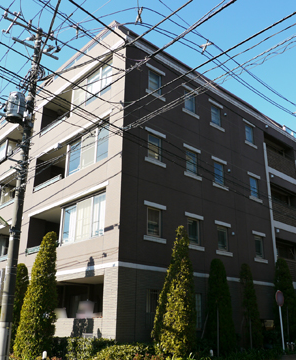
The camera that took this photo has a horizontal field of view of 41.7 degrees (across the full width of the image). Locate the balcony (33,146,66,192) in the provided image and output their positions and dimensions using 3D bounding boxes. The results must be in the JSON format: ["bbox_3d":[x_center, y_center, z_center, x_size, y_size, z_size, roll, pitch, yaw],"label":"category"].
[{"bbox_3d":[-4.226,-0.434,18.633,1.145,1.873,2.966,18,-27,-39],"label":"balcony"}]

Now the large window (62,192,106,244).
[{"bbox_3d":[-2.507,1.550,15.184,0.187,1.665,2.966,18,-27,-39],"label":"large window"}]

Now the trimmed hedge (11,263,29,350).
[{"bbox_3d":[-4.944,4.806,14.683,1.093,3.235,1.093,18,-27,-39],"label":"trimmed hedge"}]

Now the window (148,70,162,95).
[{"bbox_3d":[0.292,-3.947,15.991,0.740,1.000,0.140,18,-27,-39],"label":"window"}]

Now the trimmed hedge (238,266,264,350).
[{"bbox_3d":[3.926,4.904,15.095,0.850,3.250,0.850,18,-27,-39],"label":"trimmed hedge"}]

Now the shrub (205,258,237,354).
[{"bbox_3d":[2.600,4.501,13.953,1.145,3.292,1.145,0,-20,0],"label":"shrub"}]

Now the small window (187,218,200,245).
[{"bbox_3d":[1.802,2.063,15.295,0.740,1.000,0.140,18,-27,-39],"label":"small window"}]

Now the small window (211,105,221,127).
[{"bbox_3d":[3.369,-3.125,19.226,0.708,1.020,0.146,18,-27,-39],"label":"small window"}]

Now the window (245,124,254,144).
[{"bbox_3d":[5.273,-2.318,20.229,0.740,1.000,0.140,18,-27,-39],"label":"window"}]

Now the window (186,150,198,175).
[{"bbox_3d":[1.834,-0.685,16.312,0.740,1.000,0.140,18,-27,-39],"label":"window"}]

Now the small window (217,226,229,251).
[{"bbox_3d":[3.177,2.512,16.465,0.740,1.000,0.140,18,-27,-39],"label":"small window"}]

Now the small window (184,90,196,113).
[{"bbox_3d":[1.866,-3.432,17.330,0.740,1.000,0.140,18,-27,-39],"label":"small window"}]

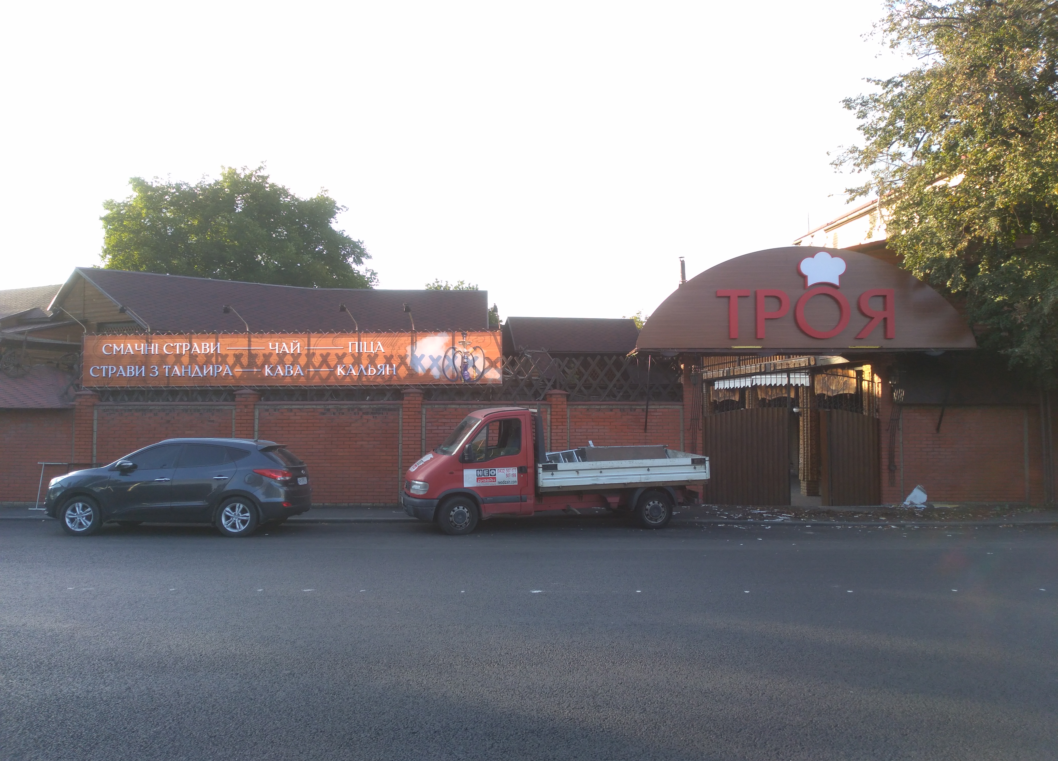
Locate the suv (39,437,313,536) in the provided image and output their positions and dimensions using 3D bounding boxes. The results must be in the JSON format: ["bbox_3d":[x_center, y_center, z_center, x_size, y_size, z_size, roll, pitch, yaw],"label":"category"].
[{"bbox_3d":[-6.173,1.839,14.199,4.410,1.660,1.820,0,-4,1],"label":"suv"}]

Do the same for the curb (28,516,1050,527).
[{"bbox_3d":[-0.081,2.700,15.257,20.055,0.130,0.200,0,-4,1],"label":"curb"}]

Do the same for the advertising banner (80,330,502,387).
[{"bbox_3d":[-5.076,-0.441,16.775,9.100,1.140,0.100,0,-3,4],"label":"advertising banner"}]

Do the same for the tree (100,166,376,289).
[{"bbox_3d":[-10.700,-2.302,29.128,9.800,11.140,9.200,0,-3,3],"label":"tree"}]

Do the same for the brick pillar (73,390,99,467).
[{"bbox_3d":[-9.481,1.442,17.142,0.440,2.478,0.420,0,-4,0],"label":"brick pillar"}]

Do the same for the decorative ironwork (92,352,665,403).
[{"bbox_3d":[-3.218,-0.082,17.292,13.071,1.118,0.100,0,-4,0],"label":"decorative ironwork"}]

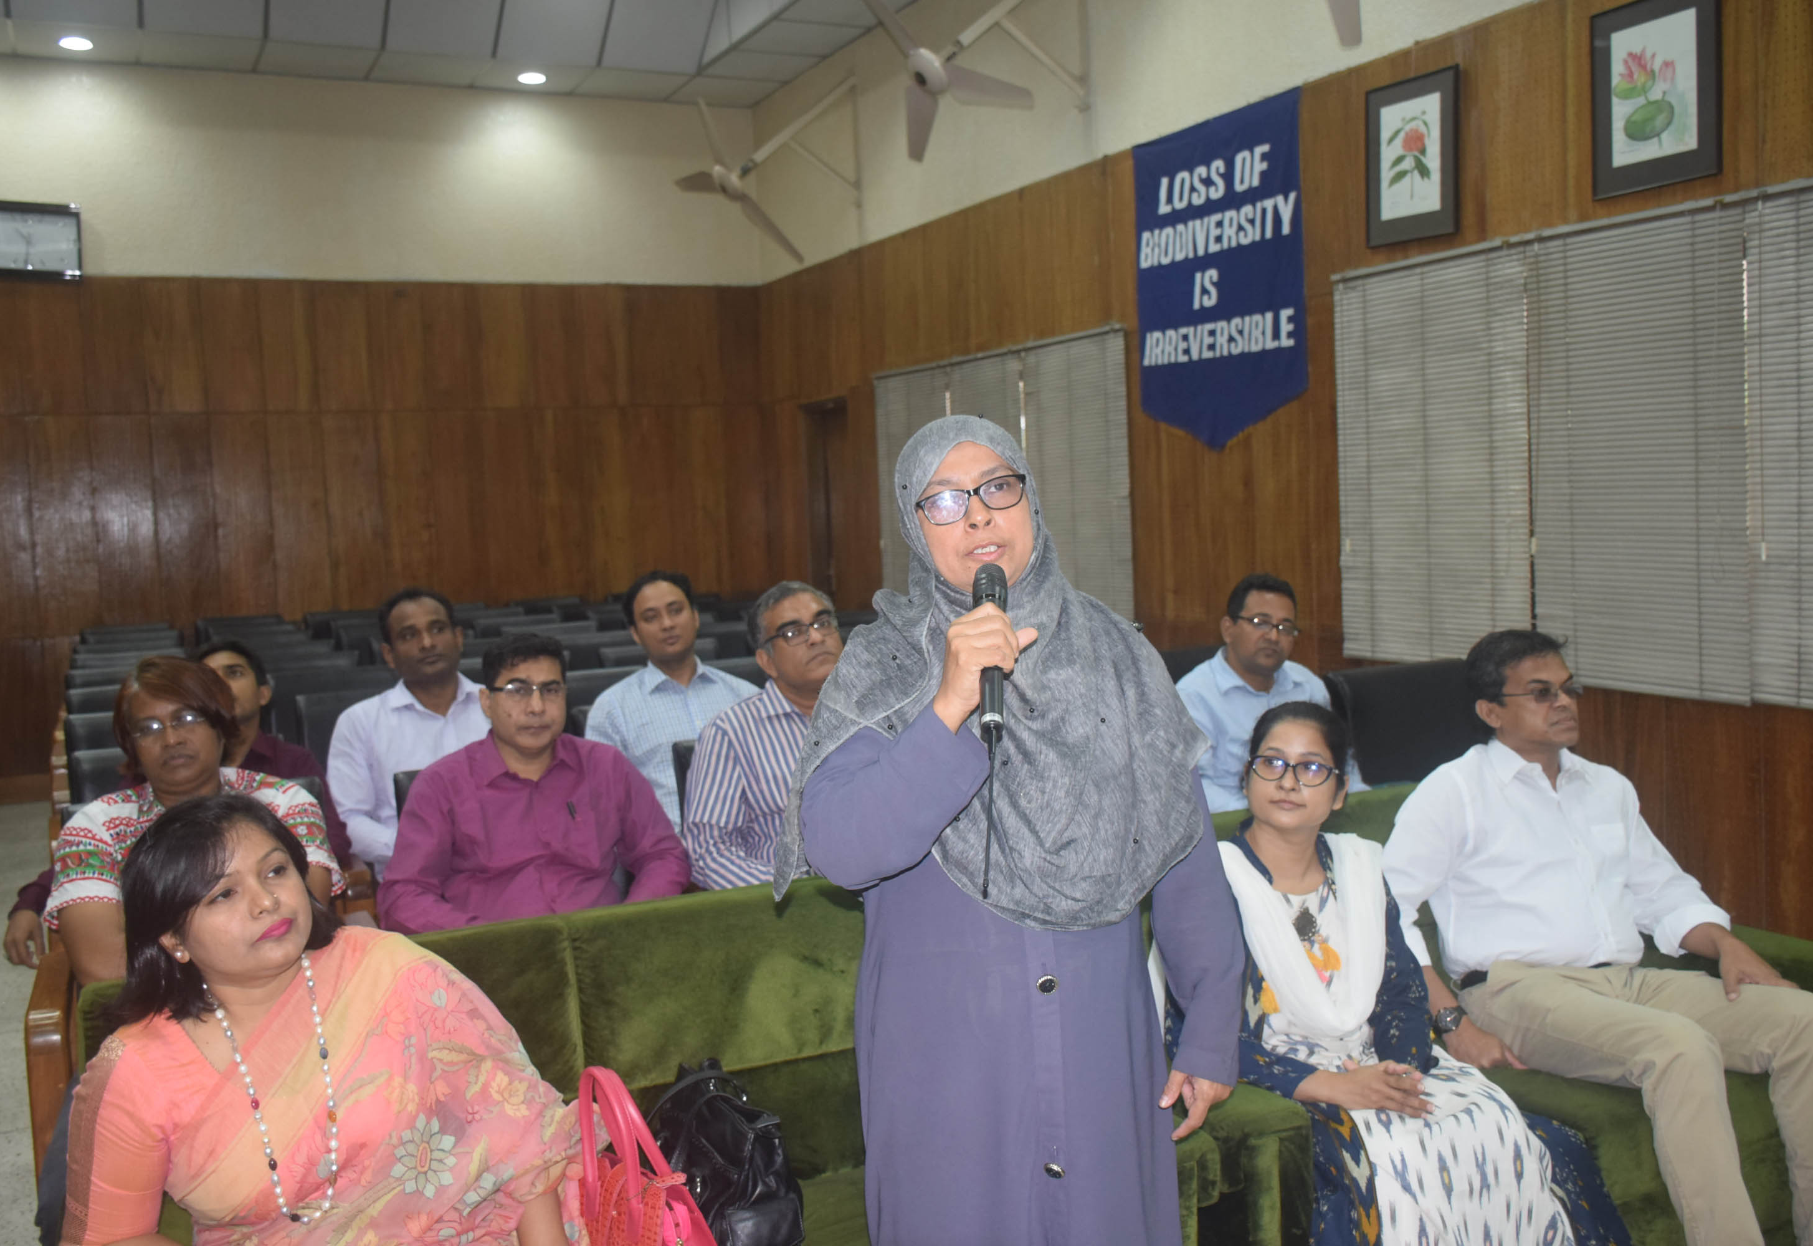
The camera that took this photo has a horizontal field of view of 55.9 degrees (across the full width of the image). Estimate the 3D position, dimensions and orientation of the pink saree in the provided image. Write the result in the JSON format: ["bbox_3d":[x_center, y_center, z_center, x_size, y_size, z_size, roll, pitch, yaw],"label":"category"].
[{"bbox_3d":[-0.627,0.849,1.934,0.600,0.964,0.780,-4,5,-25],"label":"pink saree"}]

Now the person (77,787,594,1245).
[{"bbox_3d":[-0.648,0.783,1.942,0.620,1.195,0.820,-4,5,-25],"label":"person"}]

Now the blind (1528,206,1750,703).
[{"bbox_3d":[2.068,-0.469,4.876,0.050,1.336,0.763,-4,5,-25],"label":"blind"}]

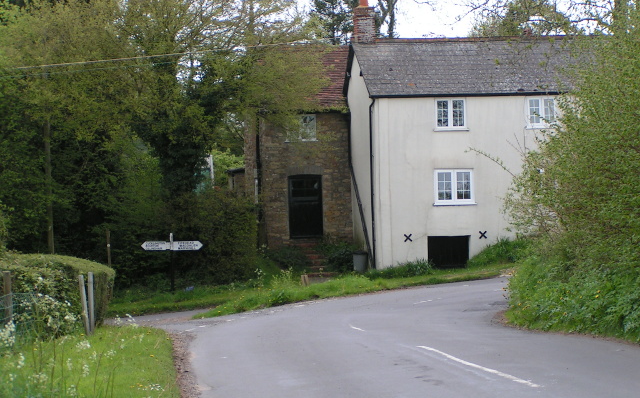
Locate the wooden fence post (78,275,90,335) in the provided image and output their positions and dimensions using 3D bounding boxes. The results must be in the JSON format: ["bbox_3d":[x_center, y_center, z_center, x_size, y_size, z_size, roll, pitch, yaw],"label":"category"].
[{"bbox_3d":[-3.662,1.658,28.500,0.075,0.940,0.075,-7,0,-11],"label":"wooden fence post"}]

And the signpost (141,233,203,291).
[{"bbox_3d":[-3.962,1.740,49.000,1.660,1.700,0.130,-1,0,-3],"label":"signpost"}]

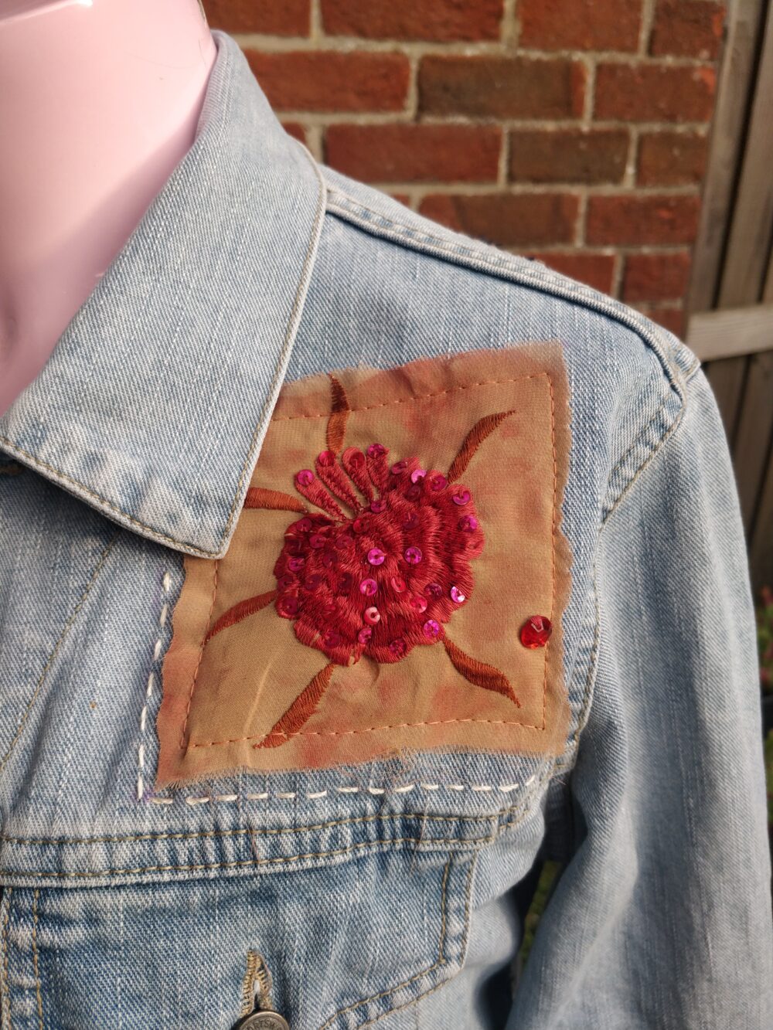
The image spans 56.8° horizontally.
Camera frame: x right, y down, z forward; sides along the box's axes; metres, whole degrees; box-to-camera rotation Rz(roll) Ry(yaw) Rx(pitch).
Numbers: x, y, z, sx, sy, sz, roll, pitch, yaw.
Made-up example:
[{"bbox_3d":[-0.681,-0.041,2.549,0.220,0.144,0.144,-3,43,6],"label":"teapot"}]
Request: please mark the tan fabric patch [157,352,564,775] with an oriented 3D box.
[{"bbox_3d":[-0.001,0.006,0.184,0.108,0.114,0.020,0,-14,-7],"label":"tan fabric patch"}]

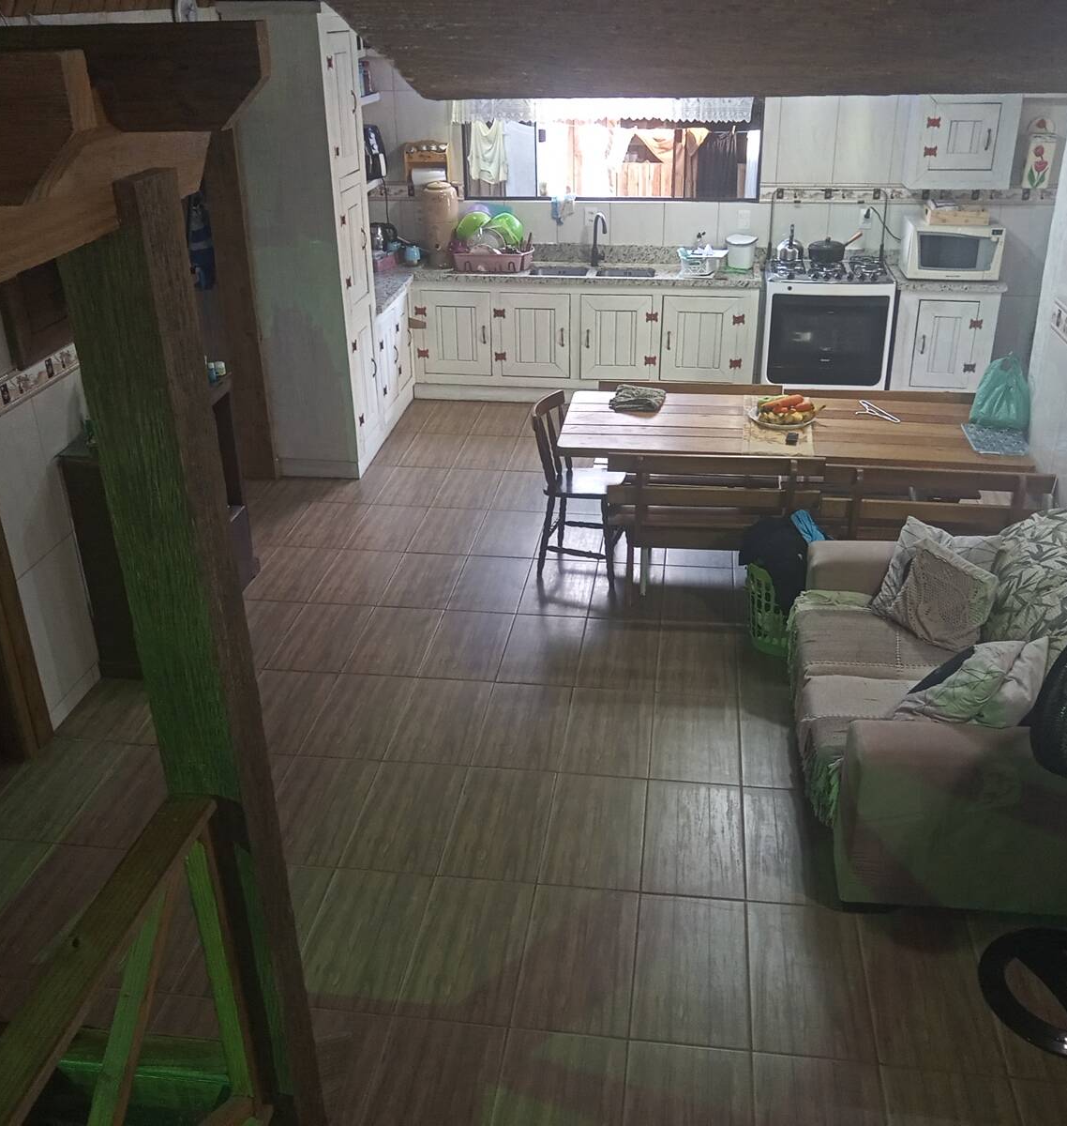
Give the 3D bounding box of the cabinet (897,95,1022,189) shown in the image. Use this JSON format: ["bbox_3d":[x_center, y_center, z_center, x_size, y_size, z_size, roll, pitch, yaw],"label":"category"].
[{"bbox_3d":[2.627,-2.619,7.438,0.595,0.592,0.280,3,25,7],"label":"cabinet"}]

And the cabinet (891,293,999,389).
[{"bbox_3d":[2.609,-1.418,7.866,0.611,0.789,0.515,3,25,7],"label":"cabinet"}]

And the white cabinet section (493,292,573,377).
[{"bbox_3d":[0.010,-1.469,7.908,0.455,0.557,0.030,3,26,7],"label":"white cabinet section"}]

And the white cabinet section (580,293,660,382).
[{"bbox_3d":[0.540,-1.455,7.868,0.468,0.560,0.032,3,25,7],"label":"white cabinet section"}]

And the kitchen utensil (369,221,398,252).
[{"bbox_3d":[-1.047,-2.171,8.185,0.205,0.220,0.160,3,26,7],"label":"kitchen utensil"}]

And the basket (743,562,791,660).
[{"bbox_3d":[1.113,0.151,5.115,0.420,0.370,0.400,3,26,7],"label":"basket"}]

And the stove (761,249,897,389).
[{"bbox_3d":[1.857,-1.478,7.881,0.785,0.865,0.640,3,26,7],"label":"stove"}]

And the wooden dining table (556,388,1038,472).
[{"bbox_3d":[1.110,-0.257,5.502,1.970,0.775,0.800,3,26,8],"label":"wooden dining table"}]

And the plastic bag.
[{"bbox_3d":[2.036,-0.754,5.263,0.250,0.300,0.190,3,26,7],"label":"plastic bag"}]

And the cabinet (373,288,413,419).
[{"bbox_3d":[-1.079,-1.299,7.712,0.452,0.779,0.875,3,25,7],"label":"cabinet"}]

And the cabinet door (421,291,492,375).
[{"bbox_3d":[-0.498,-1.500,7.959,0.462,0.563,0.050,3,26,7],"label":"cabinet door"}]

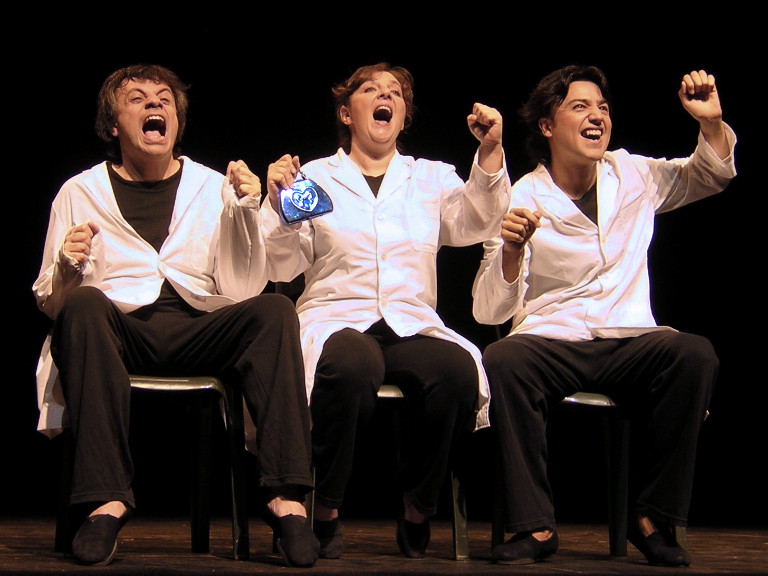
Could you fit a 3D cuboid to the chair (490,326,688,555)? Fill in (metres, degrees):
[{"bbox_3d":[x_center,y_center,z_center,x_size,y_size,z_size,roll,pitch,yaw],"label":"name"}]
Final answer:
[{"bbox_3d":[0.530,0.329,3.534,0.430,0.810,0.510,3,-9,-14],"label":"chair"}]

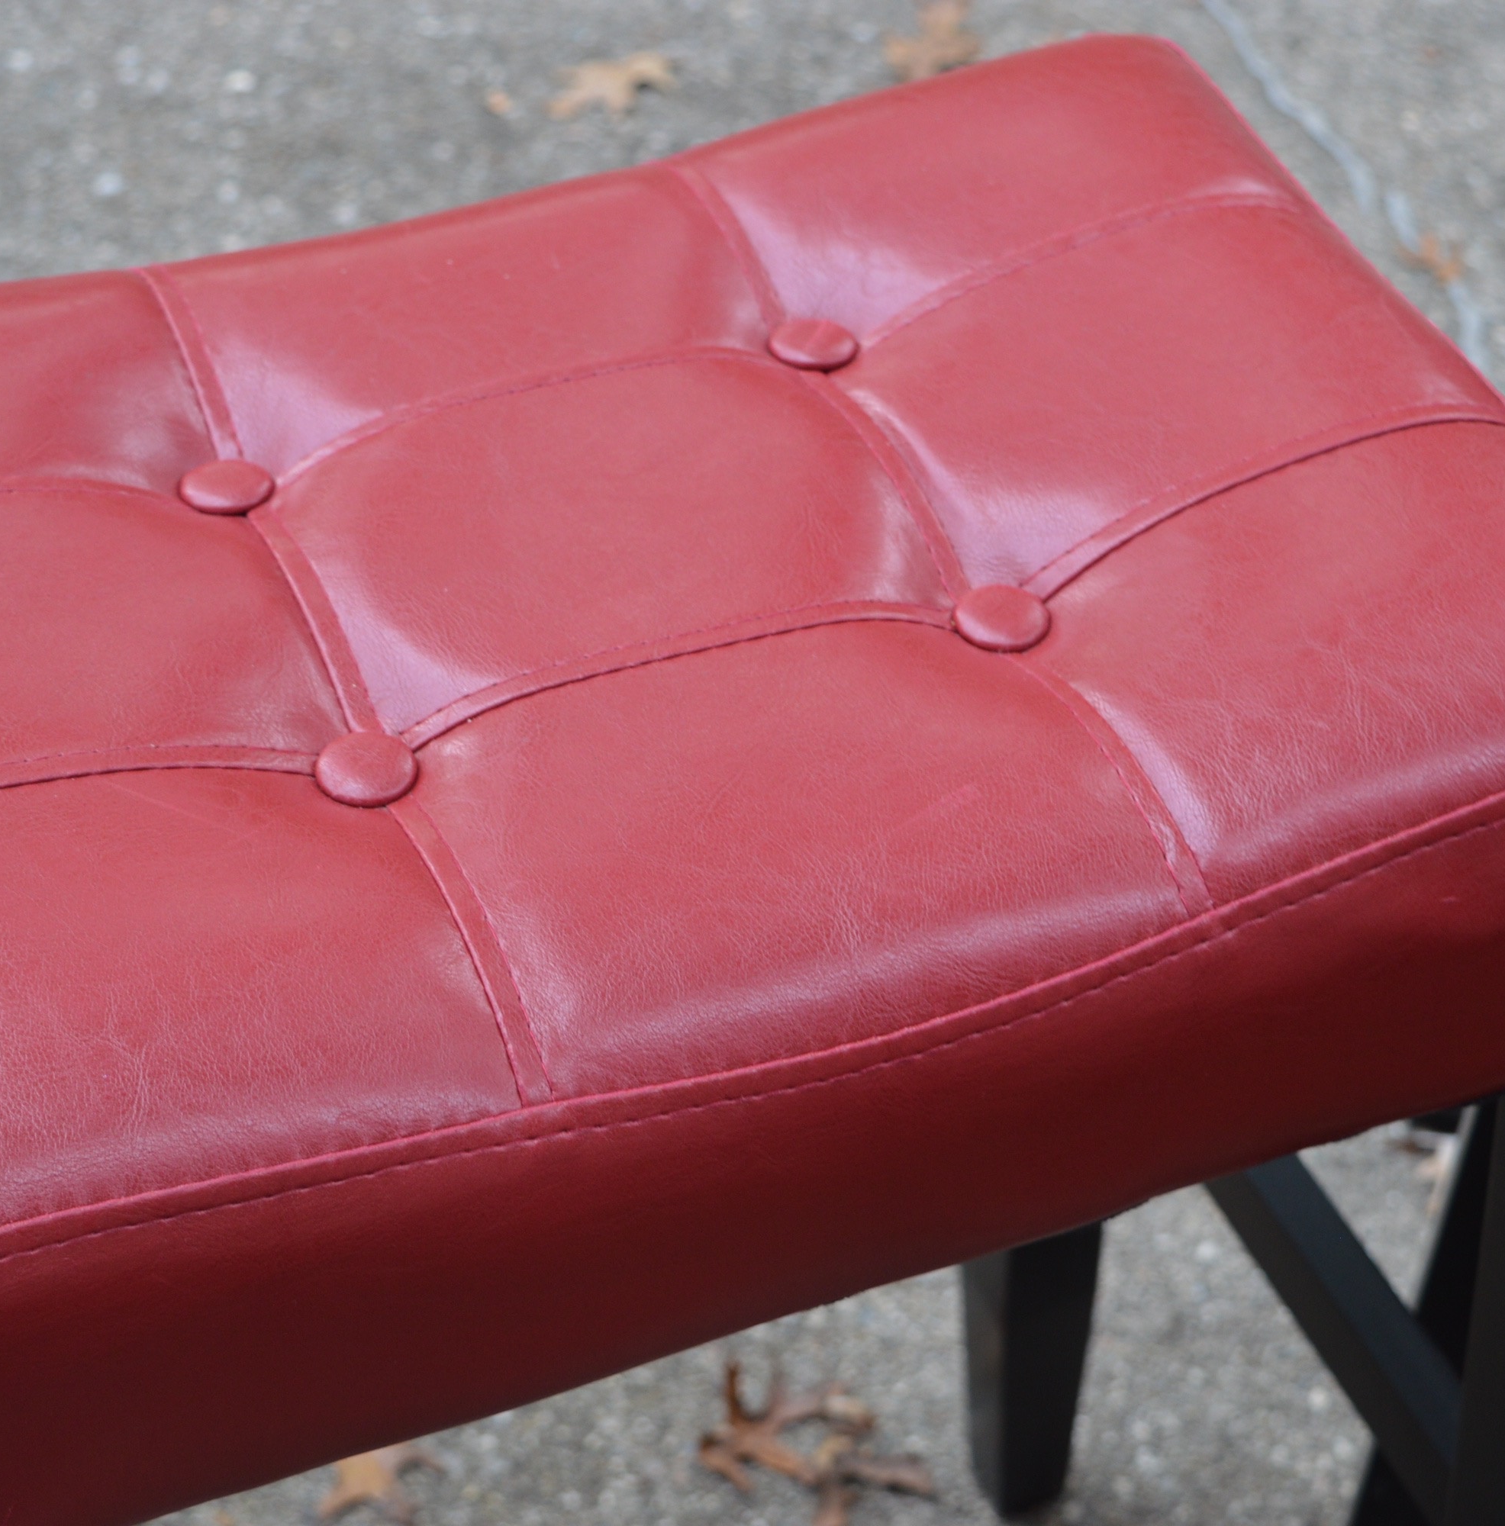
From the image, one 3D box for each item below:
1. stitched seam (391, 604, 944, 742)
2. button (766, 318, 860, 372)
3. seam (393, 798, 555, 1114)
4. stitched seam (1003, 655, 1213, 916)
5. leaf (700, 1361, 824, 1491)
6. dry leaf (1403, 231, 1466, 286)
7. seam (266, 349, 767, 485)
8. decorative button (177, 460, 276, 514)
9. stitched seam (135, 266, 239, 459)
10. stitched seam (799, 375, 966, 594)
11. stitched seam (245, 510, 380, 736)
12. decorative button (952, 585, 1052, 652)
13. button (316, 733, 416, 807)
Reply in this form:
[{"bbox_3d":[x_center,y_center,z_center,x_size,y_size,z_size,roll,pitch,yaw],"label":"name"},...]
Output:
[{"bbox_3d":[-0.014,-0.022,0.783,0.128,0.015,0.008,-15,46,-18],"label":"stitched seam"},{"bbox_3d":[0.016,-0.110,0.955,0.024,0.006,0.024,0,40,0],"label":"button"},{"bbox_3d":[-0.056,0.034,0.718,0.007,0.019,0.077,-15,46,-18],"label":"seam"},{"bbox_3d":[0.082,0.002,0.822,0.009,0.013,0.086,-15,42,-16],"label":"stitched seam"},{"bbox_3d":[0.004,0.264,1.443,0.048,0.018,0.046,-1,40,0],"label":"leaf"},{"bbox_3d":[0.379,-0.283,2.015,0.037,0.014,0.045,-15,46,-18],"label":"dry leaf"},{"bbox_3d":[-0.058,-0.092,0.928,0.133,0.013,0.009,-15,42,-16],"label":"seam"},{"bbox_3d":[-0.132,-0.069,0.909,0.024,0.006,0.024,0,40,0],"label":"decorative button"},{"bbox_3d":[-0.135,-0.096,0.851,0.007,0.019,0.073,-15,46,-18],"label":"stitched seam"},{"bbox_3d":[0.031,-0.067,0.840,0.007,0.012,0.081,-15,46,-18],"label":"stitched seam"},{"bbox_3d":[-0.104,-0.037,0.868,0.009,0.009,0.089,-15,42,-16],"label":"stitched seam"},{"bbox_3d":[0.060,-0.035,0.865,0.024,0.006,0.024,0,40,0],"label":"decorative button"},{"bbox_3d":[-0.081,0.001,0.762,0.022,0.008,0.022,2,43,-2],"label":"button"}]

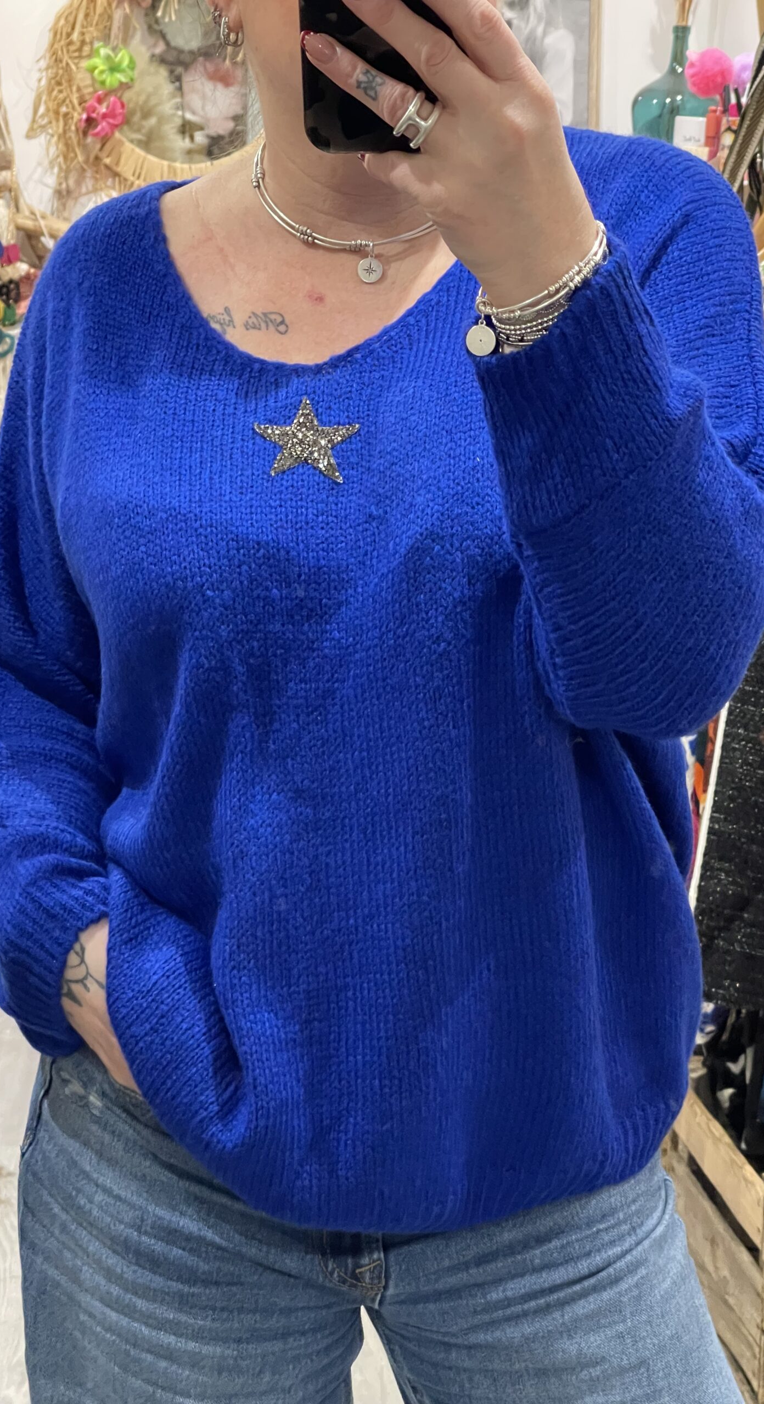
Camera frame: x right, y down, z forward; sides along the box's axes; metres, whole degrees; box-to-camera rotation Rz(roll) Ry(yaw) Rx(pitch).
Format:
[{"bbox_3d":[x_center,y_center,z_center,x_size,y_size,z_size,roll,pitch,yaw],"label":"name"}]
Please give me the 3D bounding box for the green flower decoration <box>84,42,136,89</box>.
[{"bbox_3d":[-0.481,-1.127,4.600,0.092,0.083,0.045,1,8,-3],"label":"green flower decoration"}]

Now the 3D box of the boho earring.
[{"bbox_3d":[-0.086,-0.377,1.450,0.018,0.021,0.013,1,8,0],"label":"boho earring"}]

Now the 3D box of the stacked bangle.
[{"bbox_3d":[0.072,-0.190,1.175,0.066,0.032,0.060,-31,19,4],"label":"stacked bangle"}]

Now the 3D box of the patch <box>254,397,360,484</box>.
[{"bbox_3d":[-0.041,-0.142,1.405,0.057,0.050,0.008,0,-16,-2],"label":"patch"}]

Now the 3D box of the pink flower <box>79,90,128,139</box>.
[{"bbox_3d":[-0.493,-1.041,4.600,0.085,0.085,0.045,0,8,-6],"label":"pink flower"}]

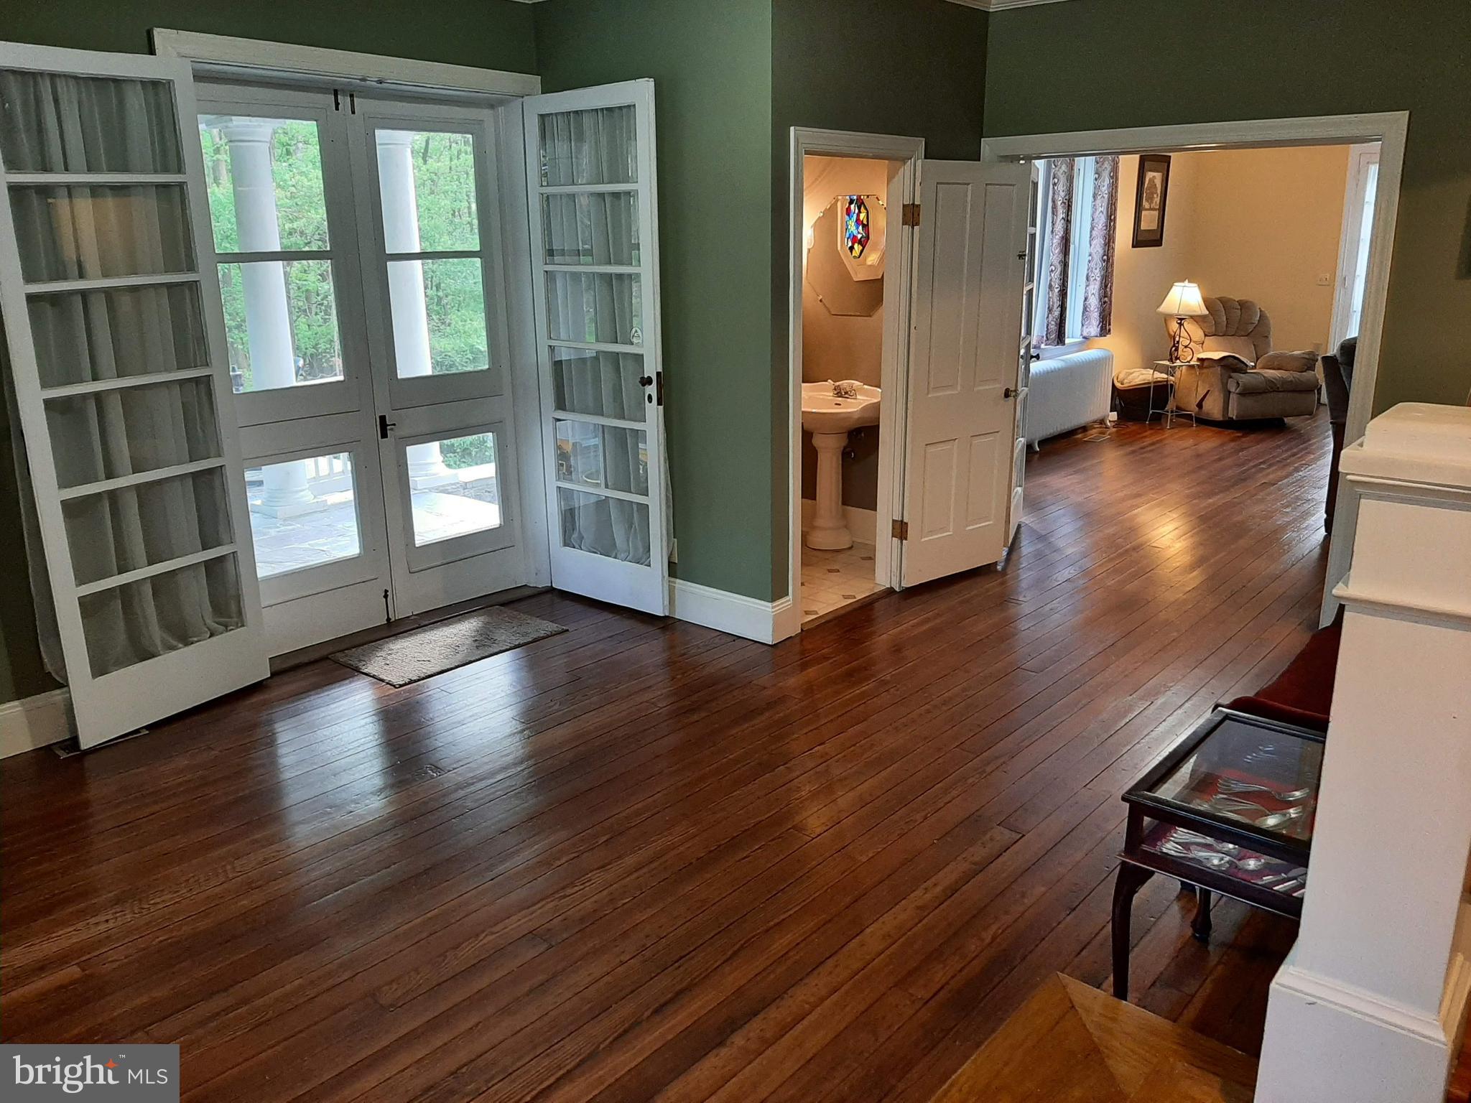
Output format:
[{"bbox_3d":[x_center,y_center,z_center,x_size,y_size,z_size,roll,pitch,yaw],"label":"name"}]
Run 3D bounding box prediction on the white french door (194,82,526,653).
[{"bbox_3d":[-1.604,-0.790,4.882,0.060,2.289,1.492,13,21,40],"label":"white french door"}]

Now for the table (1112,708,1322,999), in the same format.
[{"bbox_3d":[1.157,0.772,2.394,0.480,0.605,0.565,13,21,40],"label":"table"}]

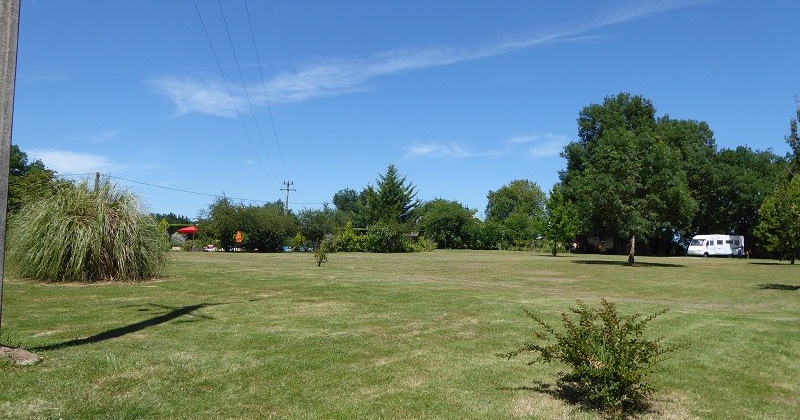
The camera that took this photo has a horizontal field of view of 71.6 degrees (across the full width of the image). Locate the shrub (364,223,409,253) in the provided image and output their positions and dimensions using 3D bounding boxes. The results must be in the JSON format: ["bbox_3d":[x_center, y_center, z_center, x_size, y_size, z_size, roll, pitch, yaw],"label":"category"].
[{"bbox_3d":[-1.533,3.140,63.000,5.000,3.440,4.200,1,-3,-1],"label":"shrub"}]

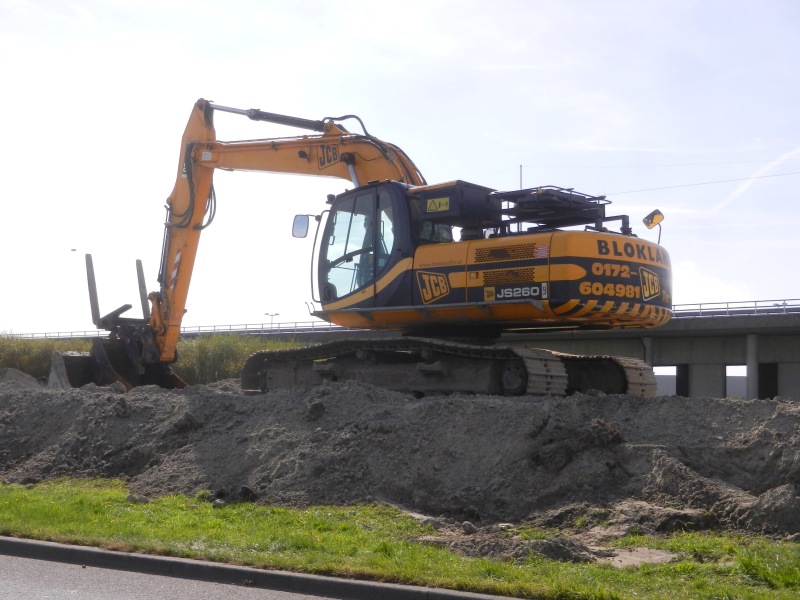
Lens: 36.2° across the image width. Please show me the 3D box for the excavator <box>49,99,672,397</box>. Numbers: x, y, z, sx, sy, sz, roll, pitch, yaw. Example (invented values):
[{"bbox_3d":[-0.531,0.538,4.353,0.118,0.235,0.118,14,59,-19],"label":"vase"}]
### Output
[{"bbox_3d":[-1.255,-0.909,18.880,11.400,5.120,3.500,-3,-4,42],"label":"excavator"}]

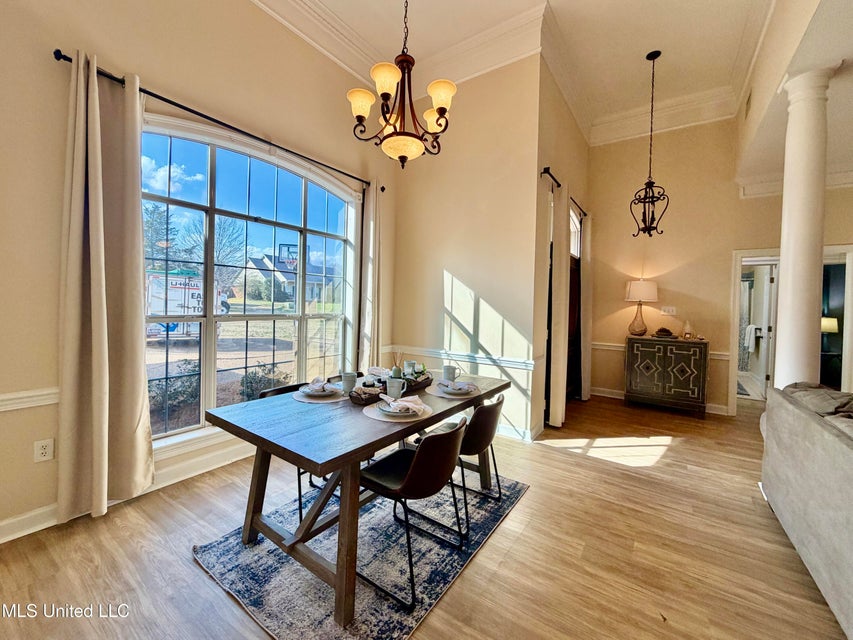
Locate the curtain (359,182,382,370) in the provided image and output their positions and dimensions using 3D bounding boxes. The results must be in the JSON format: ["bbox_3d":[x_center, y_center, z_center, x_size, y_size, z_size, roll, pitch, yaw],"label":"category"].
[{"bbox_3d":[-0.666,-0.223,4.052,0.142,2.788,0.310,2,3,35],"label":"curtain"}]

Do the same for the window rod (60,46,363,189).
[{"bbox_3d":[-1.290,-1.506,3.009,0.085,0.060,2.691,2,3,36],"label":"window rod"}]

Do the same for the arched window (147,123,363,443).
[{"bbox_3d":[-1.415,-0.347,3.127,0.150,2.409,2.099,2,3,36],"label":"arched window"}]

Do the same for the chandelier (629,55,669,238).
[{"bbox_3d":[2.464,-1.897,3.778,0.370,1.947,0.370,2,3,36],"label":"chandelier"}]

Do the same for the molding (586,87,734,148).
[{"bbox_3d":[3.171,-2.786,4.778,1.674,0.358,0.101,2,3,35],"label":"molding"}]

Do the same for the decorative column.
[{"bbox_3d":[2.595,-0.178,2.398,0.243,2.943,0.243,2,3,35],"label":"decorative column"}]

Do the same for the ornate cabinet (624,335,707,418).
[{"bbox_3d":[3.231,0.737,4.683,0.891,0.956,0.338,2,3,35],"label":"ornate cabinet"}]

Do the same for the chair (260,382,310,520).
[{"bbox_3d":[-0.778,0.840,2.241,0.560,0.779,0.488,2,3,36],"label":"chair"}]

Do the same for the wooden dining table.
[{"bbox_3d":[-0.277,0.874,2.288,1.008,0.769,1.782,2,3,35],"label":"wooden dining table"}]

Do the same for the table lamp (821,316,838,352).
[{"bbox_3d":[6.789,0.248,5.900,0.340,0.610,0.340,2,3,35],"label":"table lamp"}]

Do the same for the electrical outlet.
[{"bbox_3d":[-2.219,0.759,2.005,0.010,0.118,0.074,2,3,36],"label":"electrical outlet"}]

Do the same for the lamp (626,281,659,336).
[{"bbox_3d":[2.978,-0.154,4.770,0.375,0.772,0.360,2,3,36],"label":"lamp"}]

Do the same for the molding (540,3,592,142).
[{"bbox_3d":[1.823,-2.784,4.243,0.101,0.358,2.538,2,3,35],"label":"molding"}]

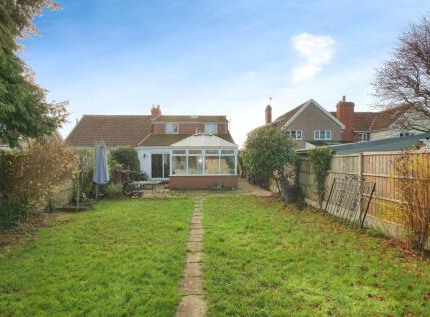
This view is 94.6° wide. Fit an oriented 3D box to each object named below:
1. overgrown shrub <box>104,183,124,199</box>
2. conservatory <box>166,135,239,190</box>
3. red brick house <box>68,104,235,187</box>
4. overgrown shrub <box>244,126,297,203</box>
[{"bbox_3d":[-4.550,1.360,8.950,0.900,0.660,0.850,0,0,0],"label":"overgrown shrub"},{"bbox_3d":[-0.610,0.100,12.400,3.700,3.200,3.600,0,0,0],"label":"conservatory"},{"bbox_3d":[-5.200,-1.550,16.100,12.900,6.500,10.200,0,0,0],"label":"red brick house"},{"bbox_3d":[2.150,0.220,7.750,2.100,2.920,2.000,0,0,0],"label":"overgrown shrub"}]

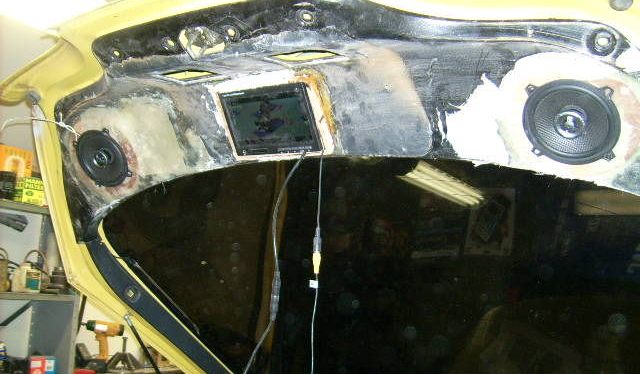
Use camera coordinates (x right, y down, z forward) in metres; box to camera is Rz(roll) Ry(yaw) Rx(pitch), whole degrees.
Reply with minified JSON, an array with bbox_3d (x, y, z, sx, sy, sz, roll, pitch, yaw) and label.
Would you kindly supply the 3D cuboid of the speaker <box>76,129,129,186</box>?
[{"bbox_3d":[-0.468,-0.068,1.425,0.134,0.134,0.050,-4,21,23],"label":"speaker"}]

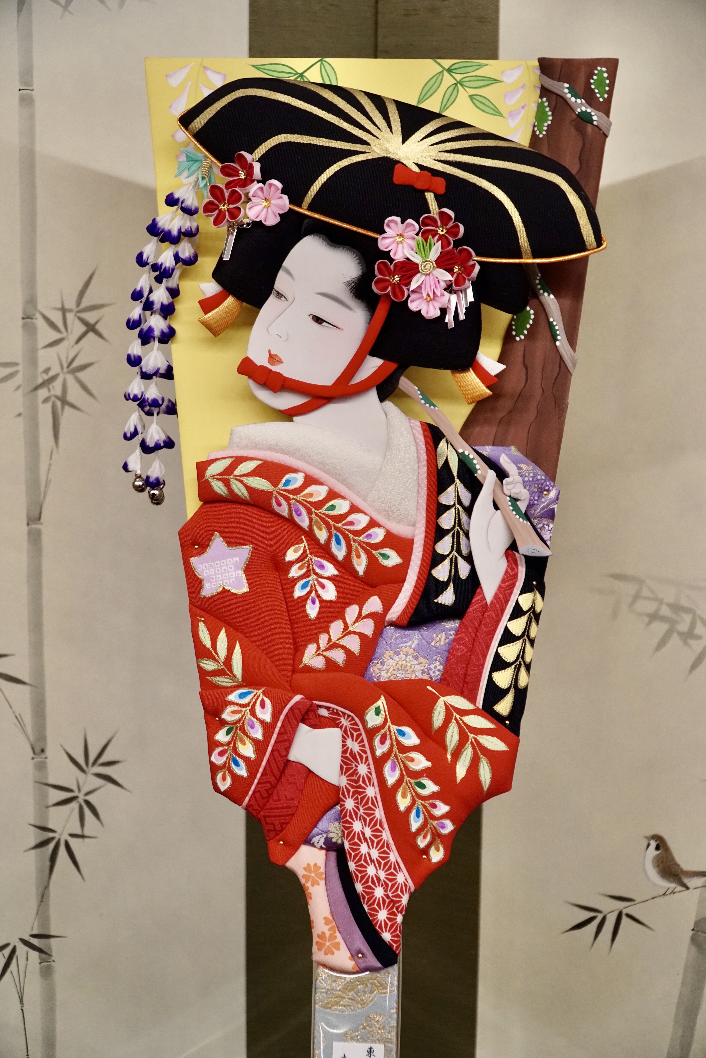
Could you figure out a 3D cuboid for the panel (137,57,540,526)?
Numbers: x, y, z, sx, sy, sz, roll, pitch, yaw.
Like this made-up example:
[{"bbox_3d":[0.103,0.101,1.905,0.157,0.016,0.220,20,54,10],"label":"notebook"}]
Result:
[{"bbox_3d":[-0.006,-0.135,1.058,0.222,0.257,0.018,1,2,2],"label":"panel"}]

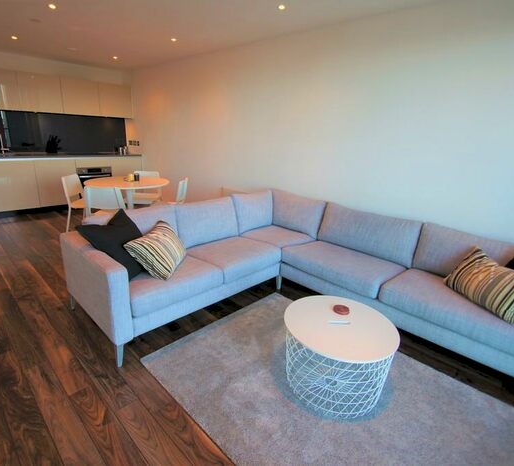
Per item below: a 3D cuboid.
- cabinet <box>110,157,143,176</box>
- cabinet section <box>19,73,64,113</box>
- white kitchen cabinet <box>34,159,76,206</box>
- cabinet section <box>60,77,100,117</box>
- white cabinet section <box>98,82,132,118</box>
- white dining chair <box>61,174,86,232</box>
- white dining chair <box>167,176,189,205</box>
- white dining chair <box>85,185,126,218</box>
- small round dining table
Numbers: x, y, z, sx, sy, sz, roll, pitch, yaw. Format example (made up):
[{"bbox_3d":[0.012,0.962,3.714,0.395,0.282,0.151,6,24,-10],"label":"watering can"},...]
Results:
[{"bbox_3d":[-2.844,-1.200,6.197,0.580,0.780,0.620,19,24,39],"label":"cabinet"},{"bbox_3d":[-3.529,-2.249,4.713,0.350,0.560,0.600,20,24,39],"label":"cabinet section"},{"bbox_3d":[-3.676,-0.956,5.336,0.580,0.760,0.600,19,24,39],"label":"white kitchen cabinet"},{"bbox_3d":[-3.135,-2.369,5.112,0.350,0.560,0.600,20,24,39],"label":"cabinet section"},{"bbox_3d":[-2.740,-2.488,5.518,0.350,0.560,0.590,20,24,39],"label":"white cabinet section"},{"bbox_3d":[-2.307,-0.388,4.064,0.490,0.790,0.440,2,19,-4],"label":"white dining chair"},{"bbox_3d":[-1.267,-0.384,4.223,0.490,0.790,0.440,4,19,1],"label":"white dining chair"},{"bbox_3d":[-1.788,-0.198,3.587,0.440,0.790,0.490,0,19,-11],"label":"white dining chair"},{"bbox_3d":[-1.764,-0.327,4.052,1.050,0.740,1.050,3,19,-1],"label":"small round dining table"}]

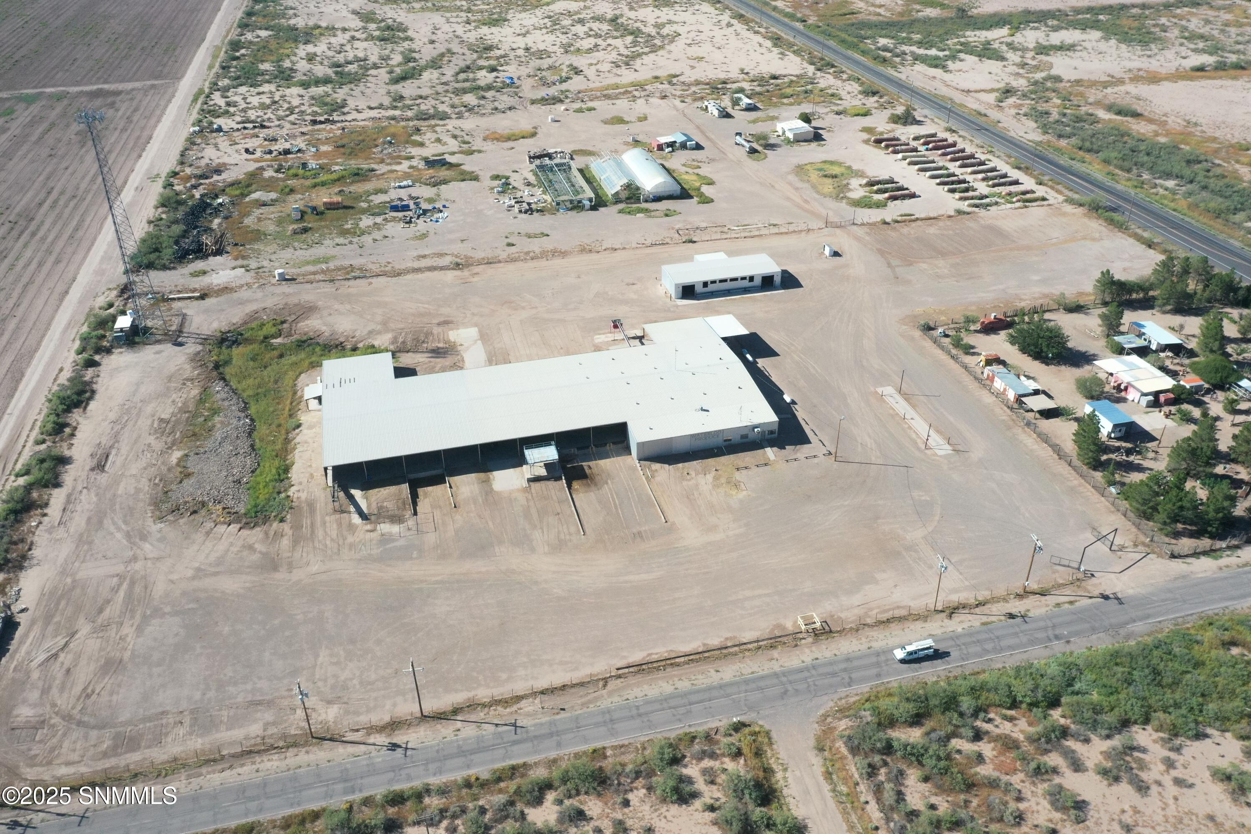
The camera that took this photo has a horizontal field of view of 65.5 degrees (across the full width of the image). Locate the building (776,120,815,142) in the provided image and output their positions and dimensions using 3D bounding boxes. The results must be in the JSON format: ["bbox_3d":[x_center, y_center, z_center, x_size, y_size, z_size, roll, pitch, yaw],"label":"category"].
[{"bbox_3d":[68.211,-114.263,389.617,8.800,3.700,15.300,-9,33,-12],"label":"building"}]

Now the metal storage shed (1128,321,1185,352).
[{"bbox_3d":[128.972,-19.216,236.935,5.700,3.000,11.800,-6,32,-8],"label":"metal storage shed"}]

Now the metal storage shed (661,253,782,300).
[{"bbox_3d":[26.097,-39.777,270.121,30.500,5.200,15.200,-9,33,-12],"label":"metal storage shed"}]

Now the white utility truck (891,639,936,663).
[{"bbox_3d":[45.202,36.629,152.248,6.100,2.100,2.000,-8,33,-11],"label":"white utility truck"}]

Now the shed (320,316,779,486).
[{"bbox_3d":[-16.177,-5.492,215.642,97.500,5.900,53.700,-9,33,-12],"label":"shed"}]

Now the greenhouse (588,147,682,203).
[{"bbox_3d":[2.411,-86.731,345.913,24.000,5.000,41.500,-9,33,-12],"label":"greenhouse"}]

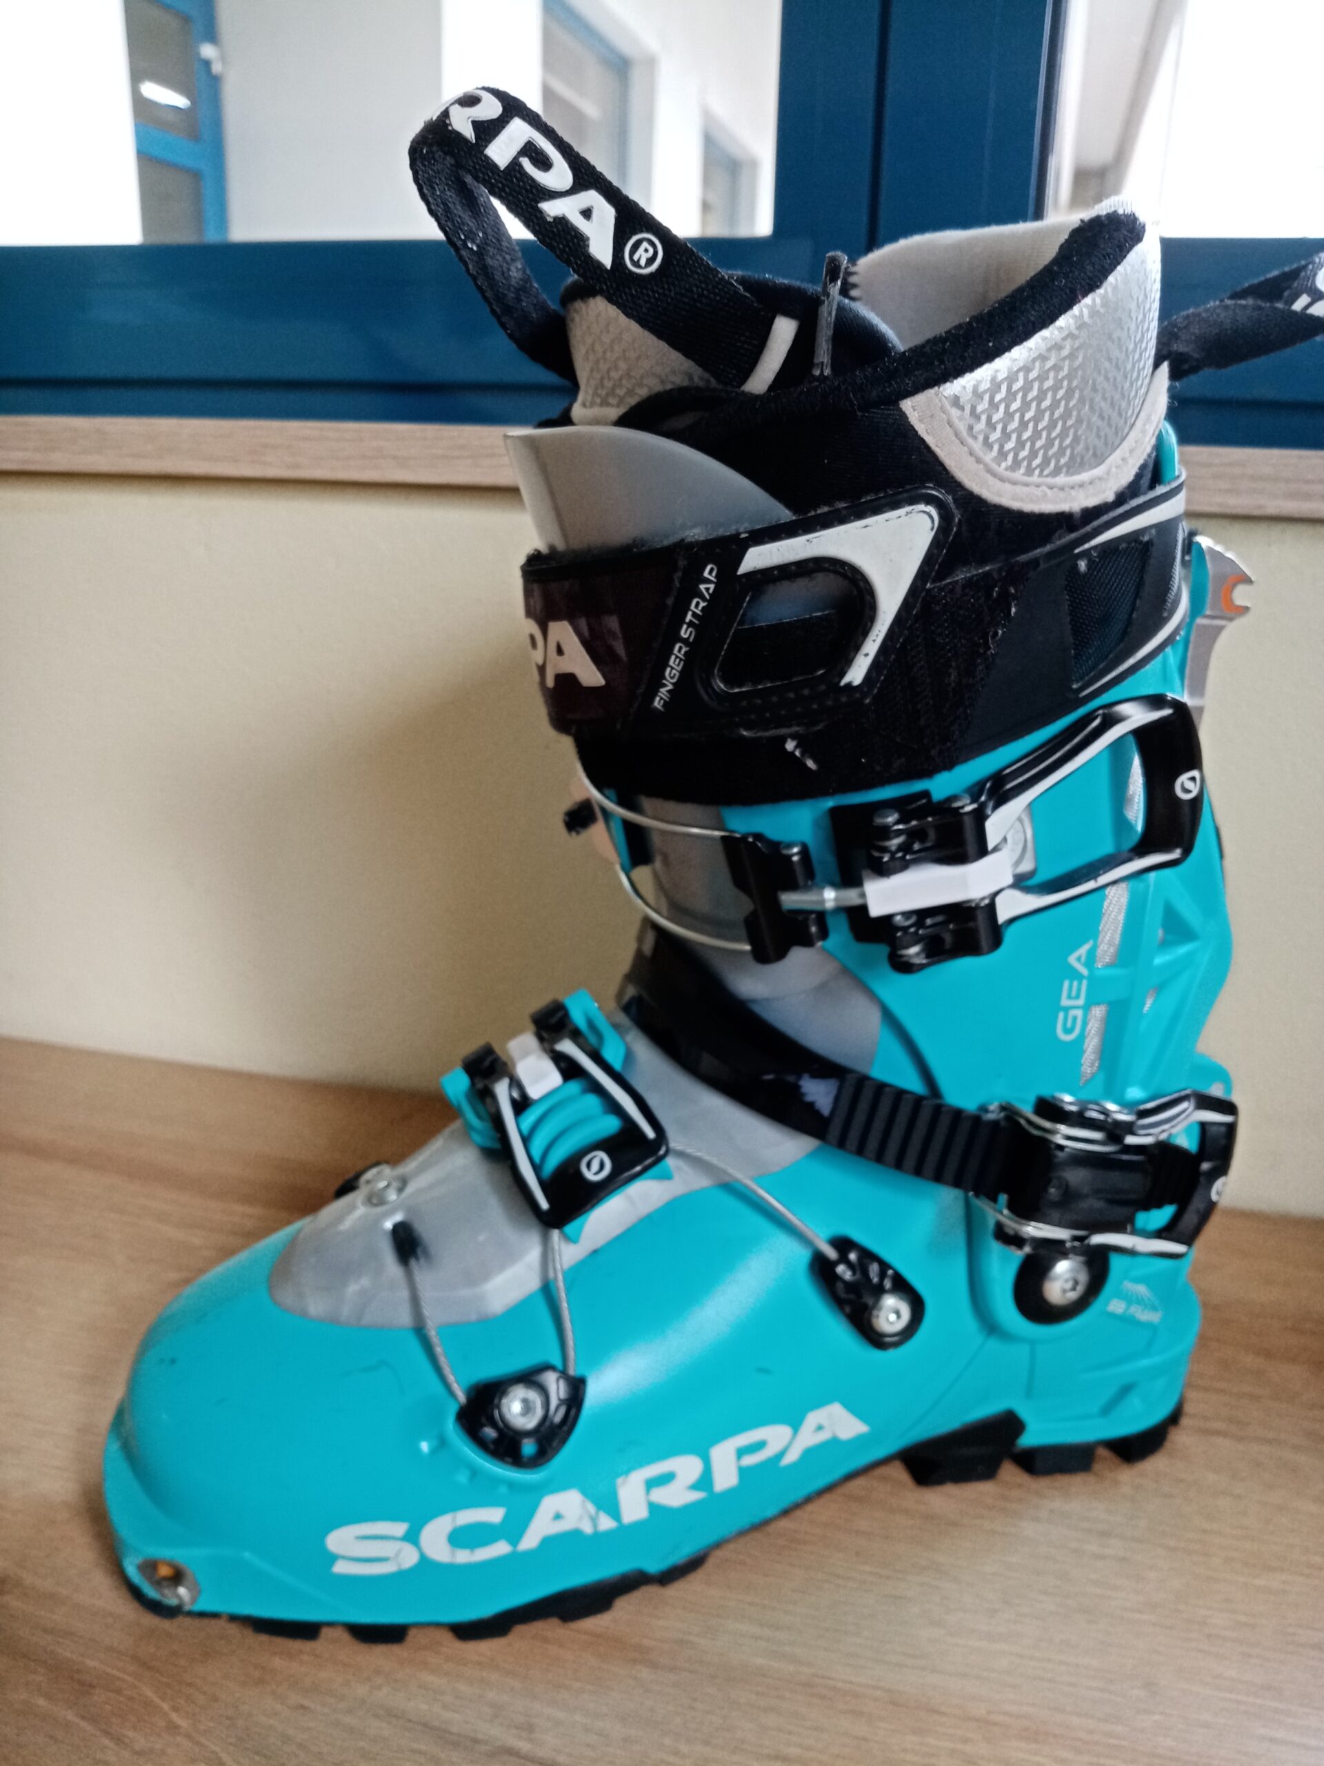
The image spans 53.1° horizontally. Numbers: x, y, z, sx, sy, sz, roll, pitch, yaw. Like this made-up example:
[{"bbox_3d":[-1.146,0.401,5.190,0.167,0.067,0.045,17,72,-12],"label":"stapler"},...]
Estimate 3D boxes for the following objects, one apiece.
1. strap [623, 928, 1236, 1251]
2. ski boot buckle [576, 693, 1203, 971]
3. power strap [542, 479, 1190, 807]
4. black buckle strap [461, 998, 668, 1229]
[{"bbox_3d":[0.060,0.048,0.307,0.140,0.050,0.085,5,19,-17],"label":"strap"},{"bbox_3d":[0.048,-0.014,0.261,0.121,0.050,0.056,-1,18,-7],"label":"ski boot buckle"},{"bbox_3d":[0.040,-0.058,0.277,0.134,0.049,0.108,-13,23,-10],"label":"power strap"},{"bbox_3d":[-0.021,0.049,0.281,0.037,0.019,0.043,-33,56,-1],"label":"black buckle strap"}]

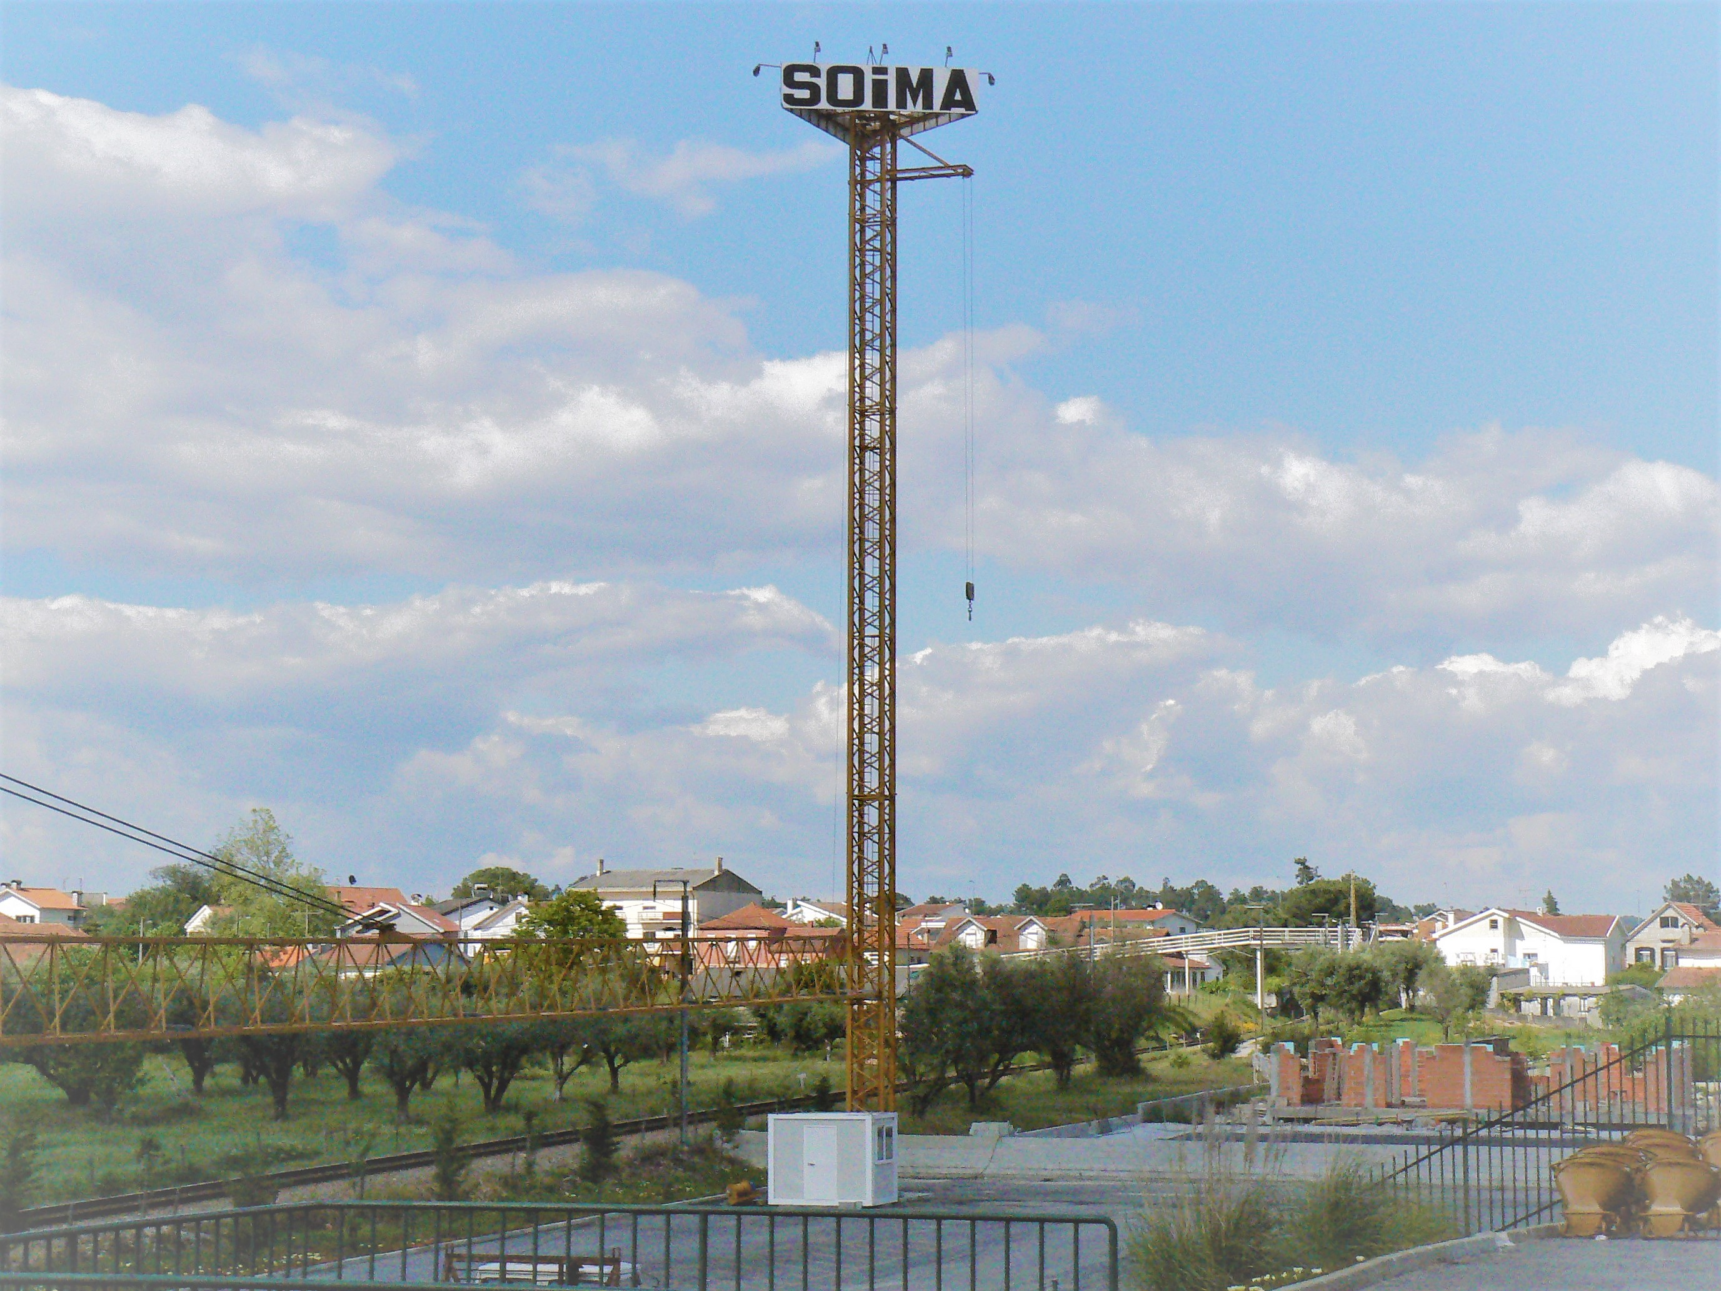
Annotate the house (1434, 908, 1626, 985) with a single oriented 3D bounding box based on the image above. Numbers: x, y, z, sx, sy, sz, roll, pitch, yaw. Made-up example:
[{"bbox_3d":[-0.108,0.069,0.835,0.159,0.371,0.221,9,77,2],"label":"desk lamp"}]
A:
[{"bbox_3d":[63.545,29.137,320.684,16.800,8.383,11.000,-3,-6,25],"label":"house"}]

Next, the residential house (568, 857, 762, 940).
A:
[{"bbox_3d":[-18.720,26.531,323.949,14.500,11.429,11.500,-4,-7,33],"label":"residential house"}]

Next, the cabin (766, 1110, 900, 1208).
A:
[{"bbox_3d":[-0.750,14.388,94.962,3.040,2.500,2.340,-2,-6,18],"label":"cabin"}]

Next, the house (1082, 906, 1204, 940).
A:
[{"bbox_3d":[31.728,33.150,388.612,12.000,5.852,9.000,-4,-7,35],"label":"house"}]

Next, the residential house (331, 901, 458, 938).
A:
[{"bbox_3d":[-42.371,26.118,306.910,10.300,5.960,9.500,-1,-6,15],"label":"residential house"}]

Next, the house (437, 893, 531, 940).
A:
[{"bbox_3d":[-35.446,27.304,323.874,9.500,6.803,10.000,-2,-6,20],"label":"house"}]

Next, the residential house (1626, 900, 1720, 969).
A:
[{"bbox_3d":[77.695,28.063,320.787,9.000,7.499,10.000,-2,-6,24],"label":"residential house"}]

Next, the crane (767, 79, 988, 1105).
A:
[{"bbox_3d":[0.340,-0.622,104.139,6.100,34.000,5.500,1,-6,-6],"label":"crane"}]

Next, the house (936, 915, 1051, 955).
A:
[{"bbox_3d":[13.849,29.924,336.682,12.500,6.135,9.500,-3,-6,26],"label":"house"}]

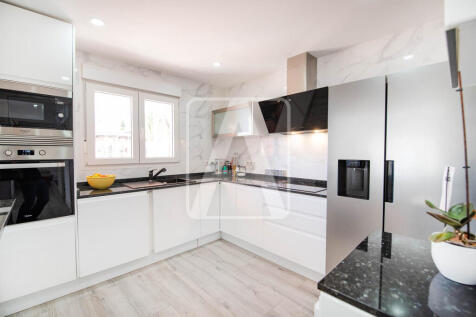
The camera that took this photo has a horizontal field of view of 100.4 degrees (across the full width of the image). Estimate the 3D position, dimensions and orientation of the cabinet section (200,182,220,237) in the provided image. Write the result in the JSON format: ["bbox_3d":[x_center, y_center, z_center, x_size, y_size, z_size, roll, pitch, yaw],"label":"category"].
[{"bbox_3d":[-0.552,0.682,2.878,0.341,0.699,0.580,-1,1,-42],"label":"cabinet section"}]

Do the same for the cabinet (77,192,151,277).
[{"bbox_3d":[-1.379,0.697,2.136,0.580,0.715,0.605,0,0,45],"label":"cabinet"}]

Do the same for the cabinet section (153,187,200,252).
[{"bbox_3d":[-0.896,0.686,2.568,0.586,0.699,0.580,-1,1,-42],"label":"cabinet section"}]

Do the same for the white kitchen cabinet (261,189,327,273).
[{"bbox_3d":[0.742,0.699,2.253,0.716,0.699,0.580,1,1,44],"label":"white kitchen cabinet"}]

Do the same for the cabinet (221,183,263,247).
[{"bbox_3d":[0.225,0.688,2.744,0.709,0.699,0.580,1,1,44],"label":"cabinet"}]

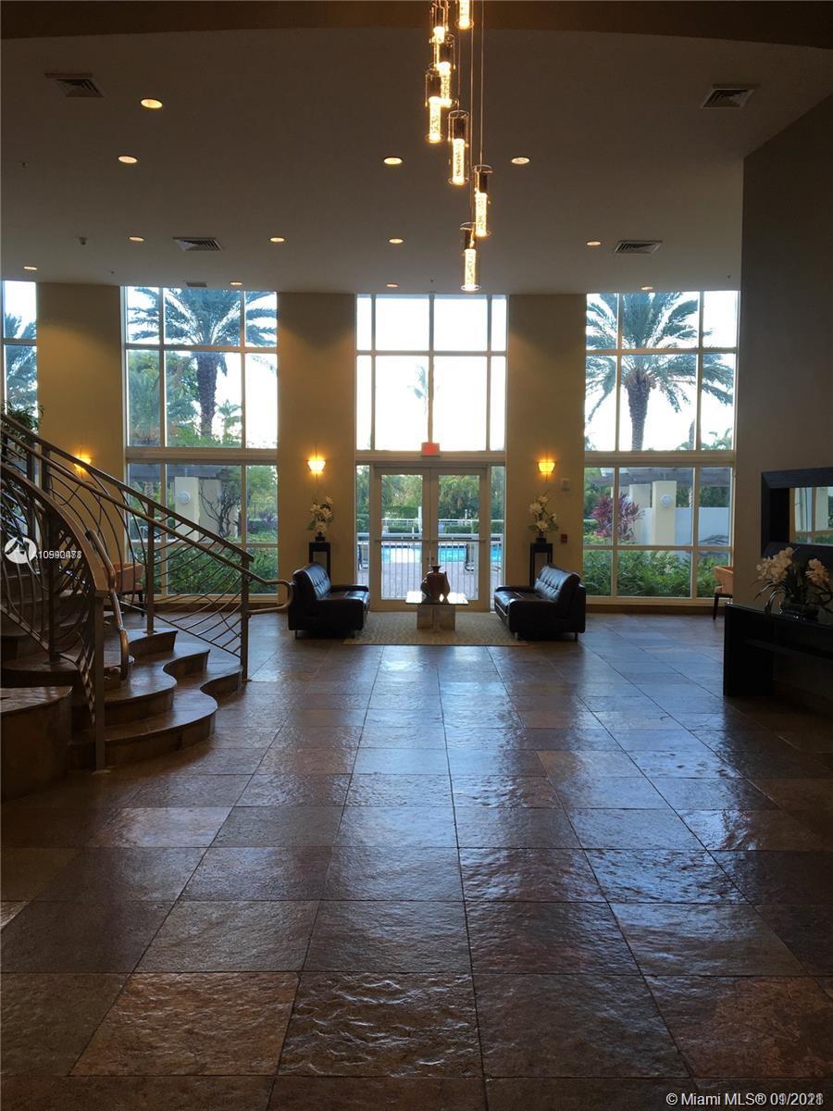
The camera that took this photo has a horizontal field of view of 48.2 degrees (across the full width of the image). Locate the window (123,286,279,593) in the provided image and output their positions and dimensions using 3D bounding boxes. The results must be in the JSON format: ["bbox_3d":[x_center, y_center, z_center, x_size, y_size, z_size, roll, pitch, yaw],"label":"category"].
[{"bbox_3d":[-3.228,-1.631,14.037,2.262,4.650,0.120,0,3,-7],"label":"window"}]

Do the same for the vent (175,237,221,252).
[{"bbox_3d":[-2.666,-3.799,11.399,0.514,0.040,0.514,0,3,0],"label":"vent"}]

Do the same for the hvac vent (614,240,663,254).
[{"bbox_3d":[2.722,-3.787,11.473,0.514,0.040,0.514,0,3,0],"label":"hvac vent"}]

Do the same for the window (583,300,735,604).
[{"bbox_3d":[3.666,-1.592,14.036,2.249,4.685,0.120,0,3,5],"label":"window"}]

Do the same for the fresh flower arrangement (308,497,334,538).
[{"bbox_3d":[-1.411,-0.552,13.711,0.381,0.626,0.342,0,3,0],"label":"fresh flower arrangement"}]

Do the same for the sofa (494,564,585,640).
[{"bbox_3d":[1.580,0.554,12.189,0.912,0.849,1.988,0,3,0],"label":"sofa"}]

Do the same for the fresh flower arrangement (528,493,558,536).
[{"bbox_3d":[1.867,-0.579,13.701,0.457,0.679,0.411,0,3,0],"label":"fresh flower arrangement"}]

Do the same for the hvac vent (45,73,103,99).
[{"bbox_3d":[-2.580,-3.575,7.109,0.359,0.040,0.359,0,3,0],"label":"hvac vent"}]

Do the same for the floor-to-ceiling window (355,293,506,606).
[{"bbox_3d":[0.229,-1.555,14.248,2.292,4.804,0.120,0,3,0],"label":"floor-to-ceiling window"}]

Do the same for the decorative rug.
[{"bbox_3d":[0.245,0.953,12.471,2.182,0.015,3.268,0,3,0],"label":"decorative rug"}]

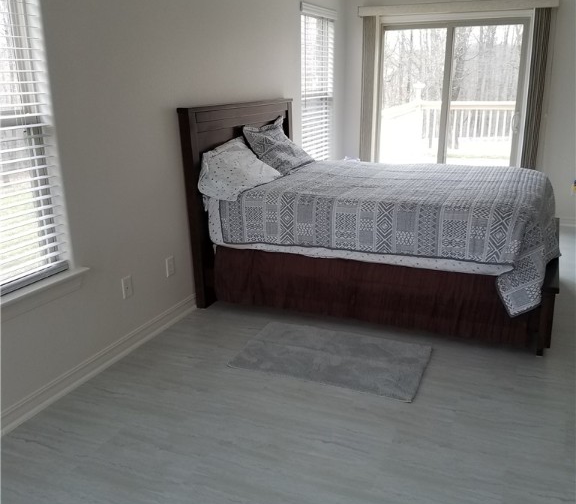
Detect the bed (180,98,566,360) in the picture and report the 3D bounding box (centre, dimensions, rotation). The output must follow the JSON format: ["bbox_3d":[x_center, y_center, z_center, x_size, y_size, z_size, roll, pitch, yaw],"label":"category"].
[{"bbox_3d":[0.678,-0.354,3.962,2.175,1.307,1.621,6,18,22],"label":"bed"}]

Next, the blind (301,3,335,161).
[{"bbox_3d":[0.304,-1.573,5.629,0.073,1.475,0.934,6,18,22],"label":"blind"}]

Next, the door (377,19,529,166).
[{"bbox_3d":[1.655,-1.368,6.038,1.496,2.029,0.102,6,18,22],"label":"door"}]

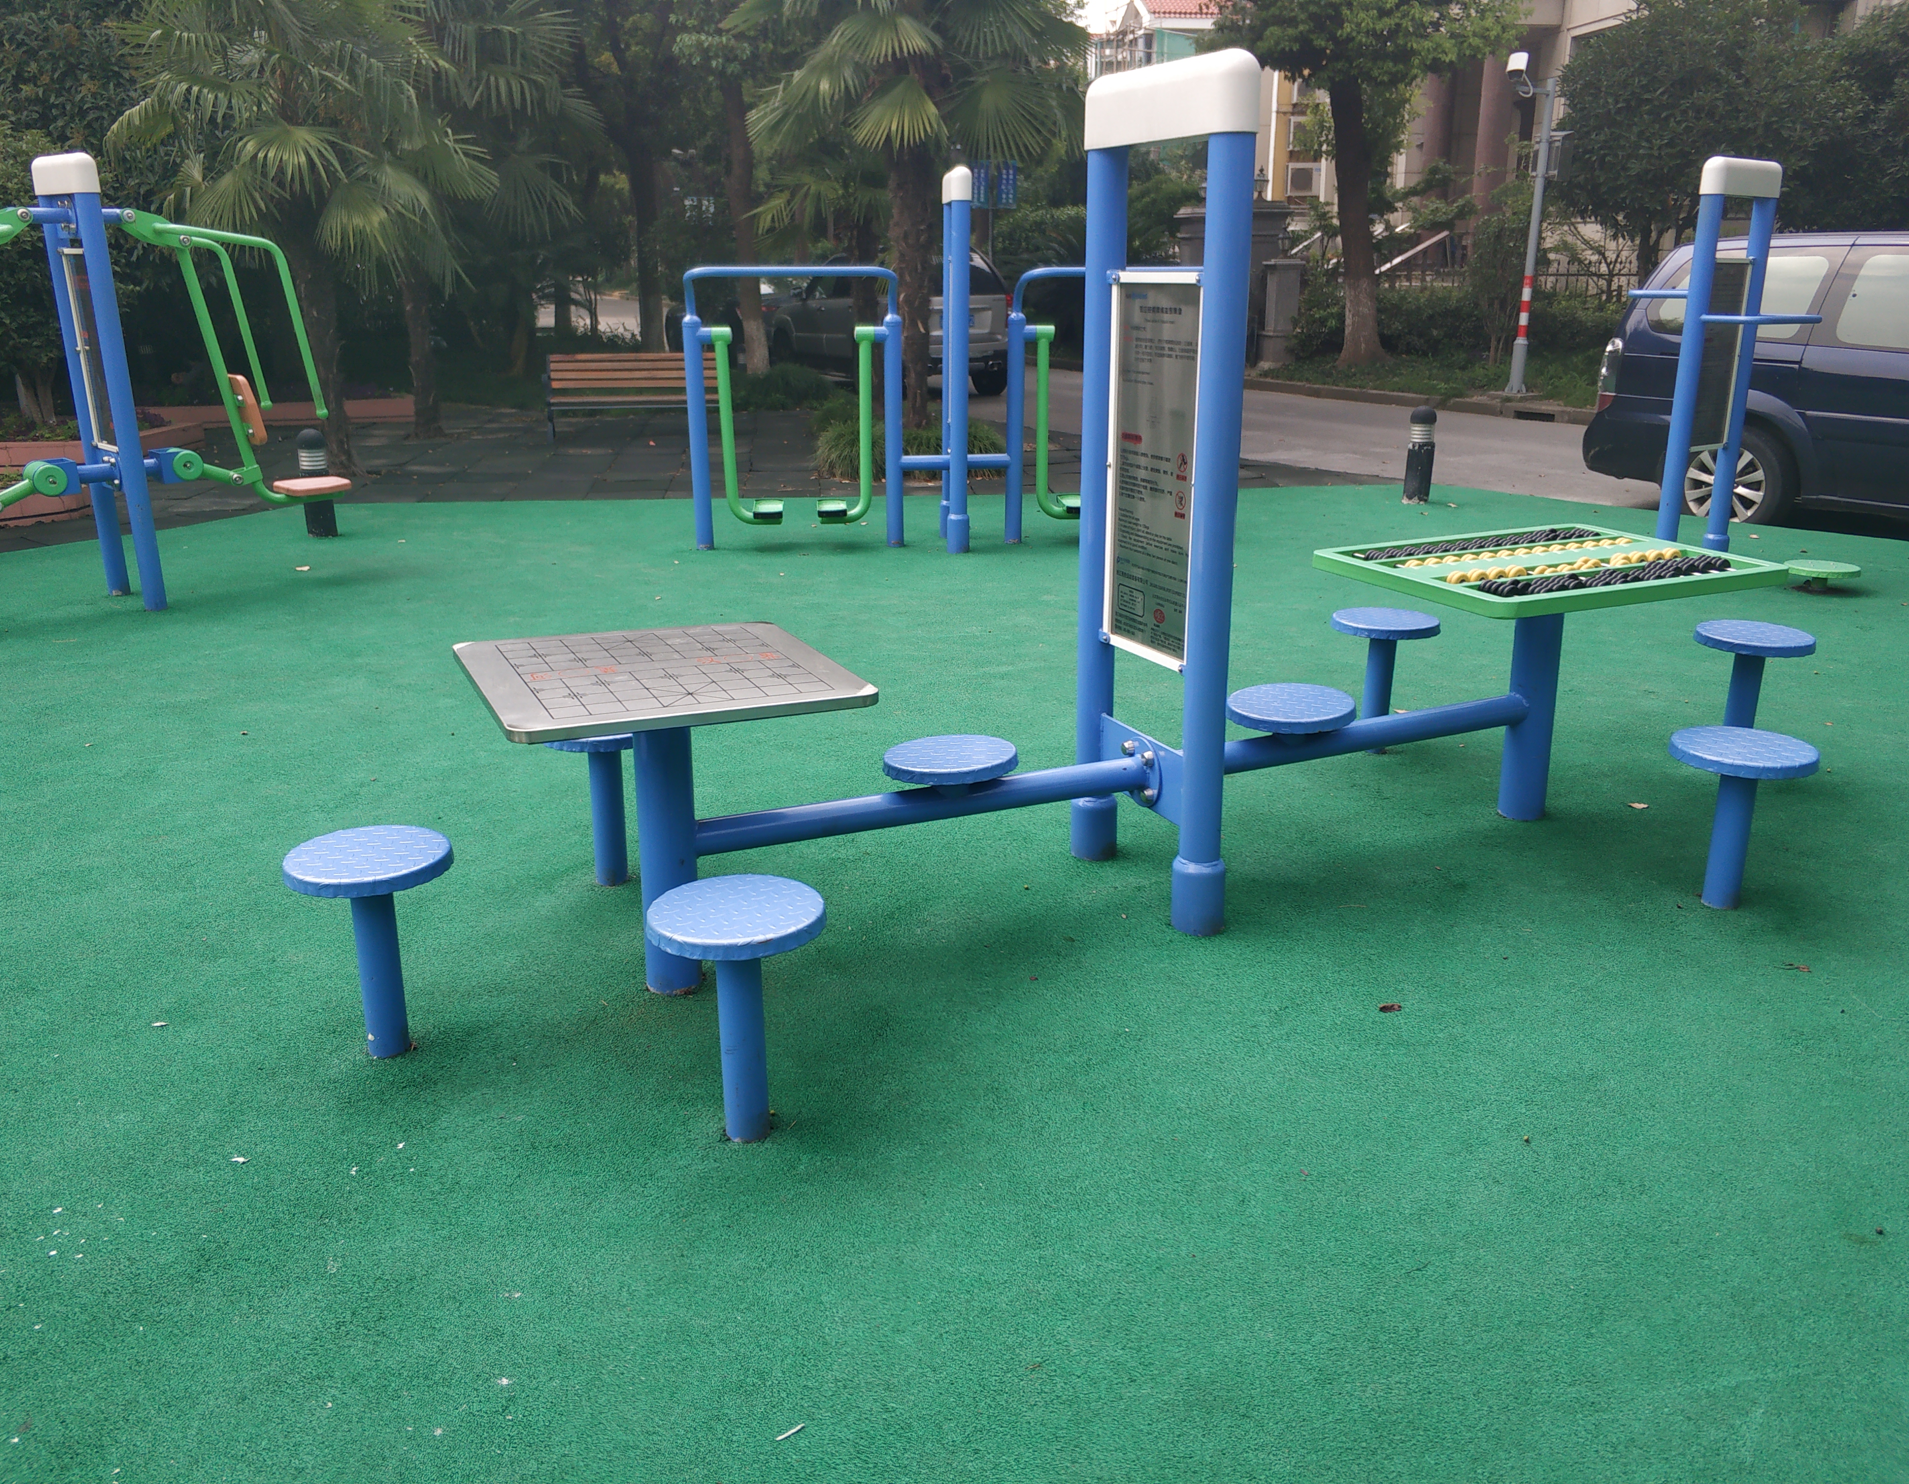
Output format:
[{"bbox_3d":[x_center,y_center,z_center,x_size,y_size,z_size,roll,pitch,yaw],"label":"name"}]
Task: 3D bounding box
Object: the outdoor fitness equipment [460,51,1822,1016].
[{"bbox_3d":[0.557,-0.541,3.571,3.297,1.865,0.710,-8,19,-25],"label":"outdoor fitness equipment"}]

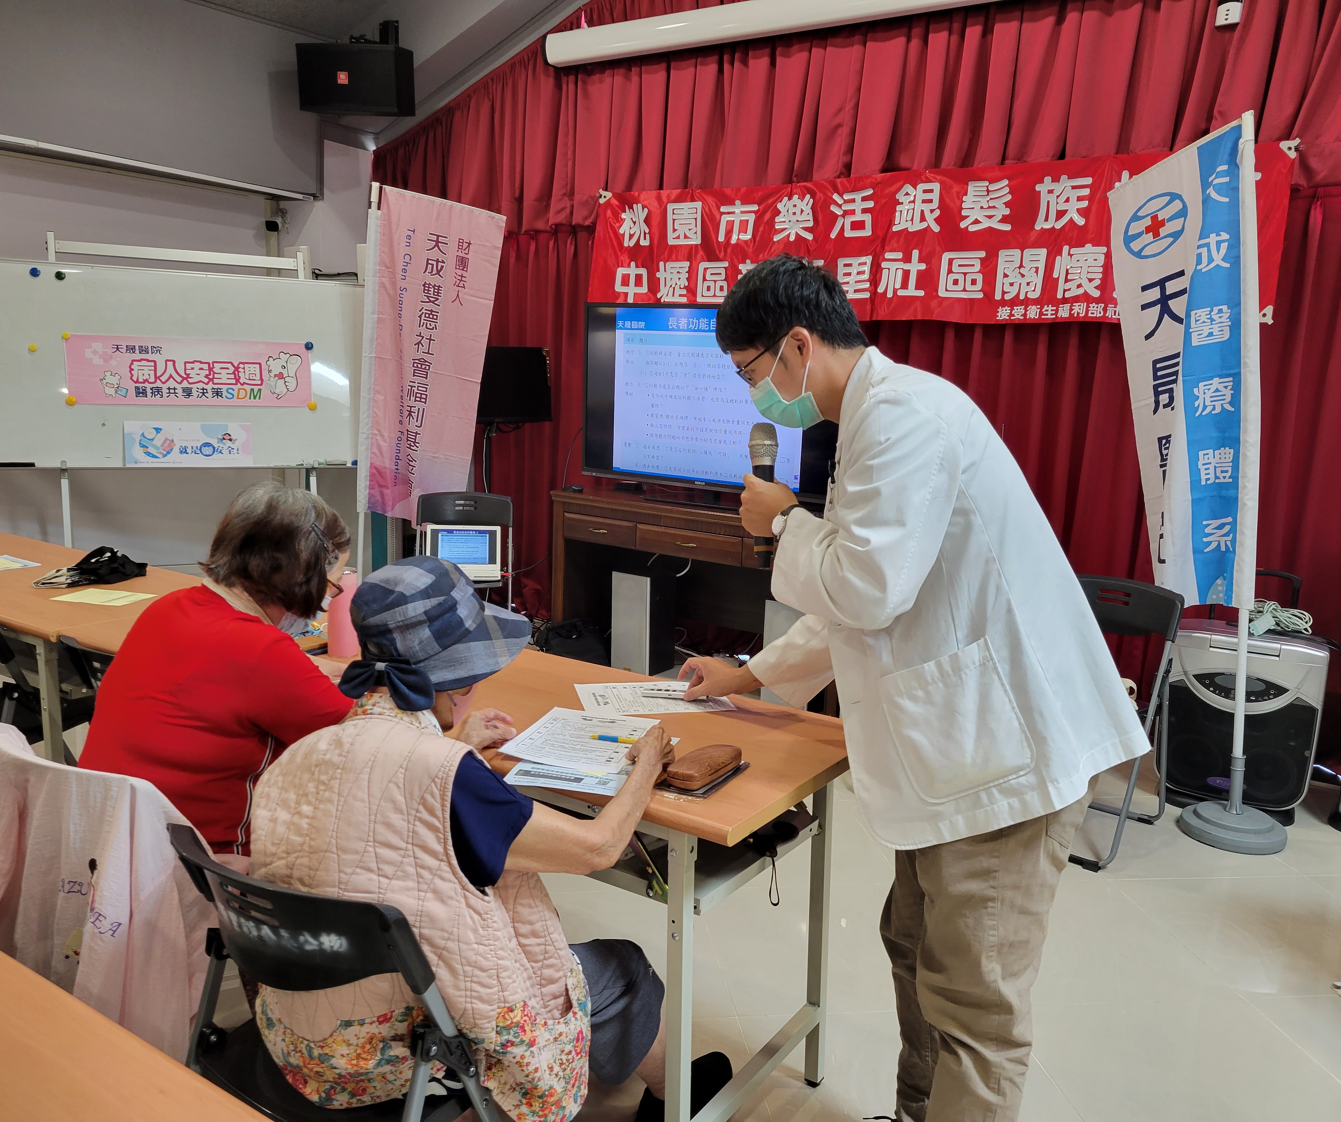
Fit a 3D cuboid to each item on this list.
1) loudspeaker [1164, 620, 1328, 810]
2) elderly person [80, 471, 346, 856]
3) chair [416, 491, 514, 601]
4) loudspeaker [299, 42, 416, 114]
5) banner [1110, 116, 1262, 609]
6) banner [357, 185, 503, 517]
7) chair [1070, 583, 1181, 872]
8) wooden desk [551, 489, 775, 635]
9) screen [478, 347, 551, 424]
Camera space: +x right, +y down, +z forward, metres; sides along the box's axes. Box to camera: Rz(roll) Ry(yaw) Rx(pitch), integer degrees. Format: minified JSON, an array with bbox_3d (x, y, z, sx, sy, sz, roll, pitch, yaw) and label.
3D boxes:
[{"bbox_3d":[2.002,0.543,3.914,0.460,0.560,0.340,8,11,34],"label":"loudspeaker"},{"bbox_3d":[-0.741,0.427,2.124,0.500,1.180,0.680,8,11,34],"label":"elderly person"},{"bbox_3d":[-0.959,0.126,5.163,0.460,0.790,0.520,1,9,-6],"label":"chair"},{"bbox_3d":[-1.623,-2.465,5.769,0.500,0.305,0.360,1,20,-3],"label":"loudspeaker"},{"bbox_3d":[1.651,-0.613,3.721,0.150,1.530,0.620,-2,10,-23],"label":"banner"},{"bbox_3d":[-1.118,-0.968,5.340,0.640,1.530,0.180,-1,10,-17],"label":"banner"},{"bbox_3d":[1.254,0.460,3.556,0.460,0.790,0.560,10,12,39],"label":"chair"},{"bbox_3d":[0.234,0.147,5.181,1.680,0.820,0.550,9,12,39],"label":"wooden desk"},{"bbox_3d":[-0.920,-0.914,5.800,0.600,0.370,0.070,1,9,-3],"label":"screen"}]

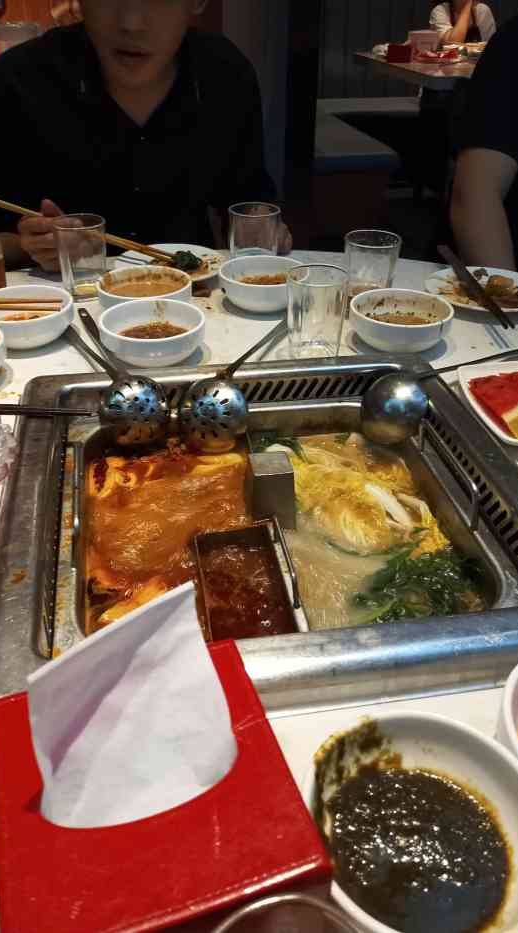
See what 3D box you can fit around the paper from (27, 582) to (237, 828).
[{"bbox_3d":[-0.053,0.098,0.278,0.086,0.090,0.041,-9,37,-14],"label":"paper"}]

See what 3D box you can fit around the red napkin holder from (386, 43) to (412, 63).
[{"bbox_3d":[0.648,-1.963,3.200,0.122,0.074,0.122,-9,37,-14],"label":"red napkin holder"}]

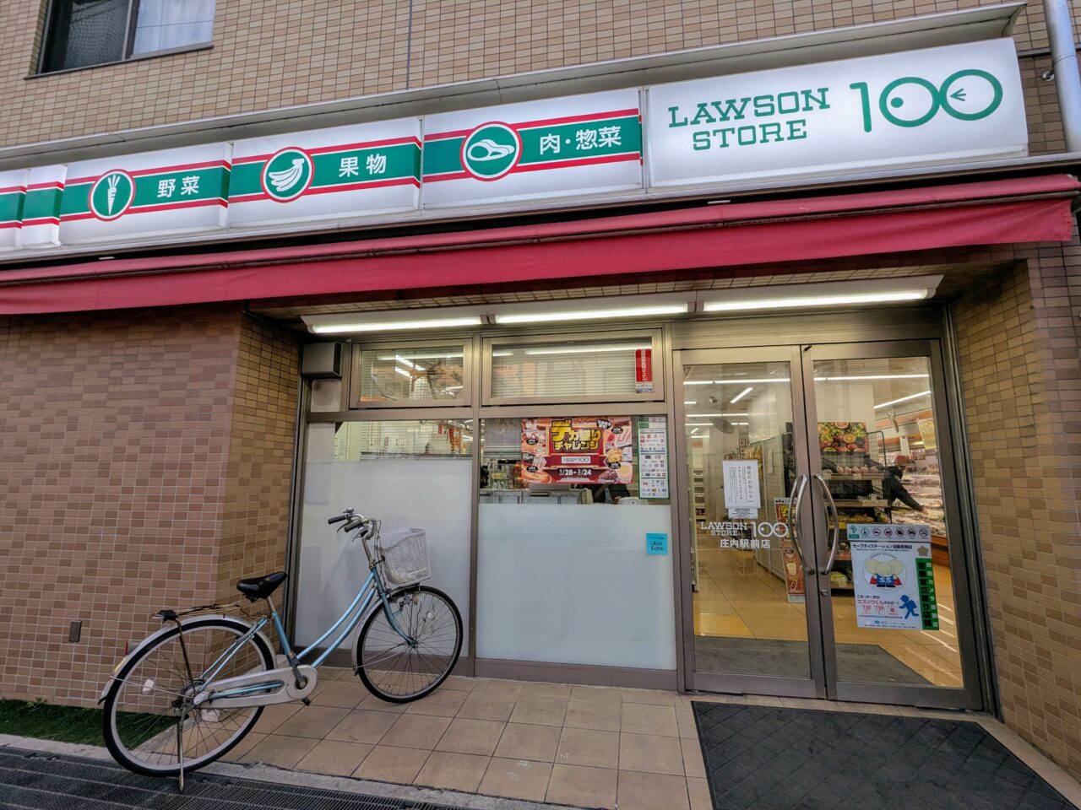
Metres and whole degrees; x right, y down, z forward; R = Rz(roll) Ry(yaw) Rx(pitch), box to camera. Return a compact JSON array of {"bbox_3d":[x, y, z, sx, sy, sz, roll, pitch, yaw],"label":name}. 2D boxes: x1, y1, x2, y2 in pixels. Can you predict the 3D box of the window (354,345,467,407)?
[{"bbox_3d":[-0.938,-0.222,3.636,0.861,0.442,0.070,-1,-8,9],"label":"window"}]

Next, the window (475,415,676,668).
[{"bbox_3d":[0.211,0.868,3.300,1.276,1.576,0.070,-1,-8,9],"label":"window"}]

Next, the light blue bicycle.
[{"bbox_3d":[-1.175,1.153,2.694,1.800,1.120,0.580,6,-10,-40],"label":"light blue bicycle"}]

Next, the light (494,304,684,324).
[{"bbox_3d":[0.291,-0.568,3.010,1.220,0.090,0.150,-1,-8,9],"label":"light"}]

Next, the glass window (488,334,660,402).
[{"bbox_3d":[0.205,-0.250,3.447,1.183,0.435,0.070,-1,-8,9],"label":"glass window"}]

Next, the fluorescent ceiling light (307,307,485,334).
[{"bbox_3d":[-0.939,-0.537,3.213,1.235,0.095,0.170,-1,-8,9],"label":"fluorescent ceiling light"}]

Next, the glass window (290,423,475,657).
[{"bbox_3d":[-1.089,0.896,3.516,1.263,1.573,0.070,-1,-8,9],"label":"glass window"}]

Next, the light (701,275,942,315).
[{"bbox_3d":[1.524,-0.599,2.806,1.250,0.095,0.170,-1,-8,9],"label":"light"}]

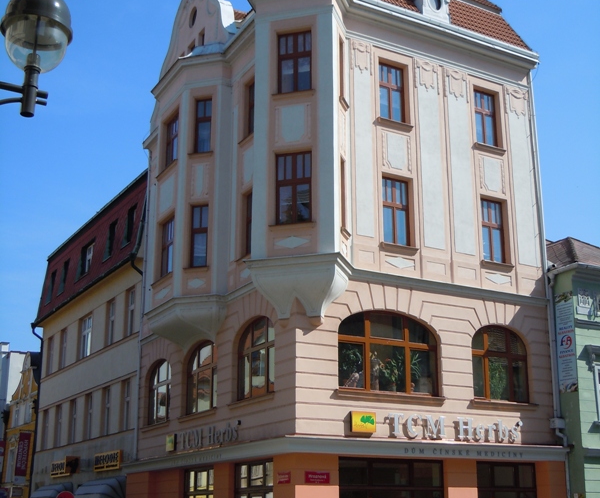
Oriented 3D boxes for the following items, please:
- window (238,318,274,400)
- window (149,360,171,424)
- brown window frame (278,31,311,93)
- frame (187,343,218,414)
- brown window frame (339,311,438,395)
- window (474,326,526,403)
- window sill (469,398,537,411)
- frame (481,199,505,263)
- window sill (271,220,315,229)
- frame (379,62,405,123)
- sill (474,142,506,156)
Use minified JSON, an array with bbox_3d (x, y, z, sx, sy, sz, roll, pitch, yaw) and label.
[{"bbox_3d":[-1.204,3.044,24.928,0.160,2.150,2.170,9,-19,-28],"label":"window"},{"bbox_3d":[-4.743,4.846,30.993,0.150,2.120,2.080,9,-19,-28],"label":"window"},{"bbox_3d":[-0.129,-5.112,24.920,0.980,1.820,0.140,-4,-17,14],"label":"brown window frame"},{"bbox_3d":[-3.035,3.971,28.067,0.150,2.150,2.200,9,-19,-28],"label":"frame"},{"bbox_3d":[2.434,2.869,24.568,3.250,2.250,0.220,9,-19,-29],"label":"brown window frame"},{"bbox_3d":[5.801,3.320,26.184,2.100,2.200,0.150,9,-19,-28],"label":"window"},{"bbox_3d":[5.869,4.480,25.879,2.420,0.200,0.280,9,-19,-29],"label":"window sill"},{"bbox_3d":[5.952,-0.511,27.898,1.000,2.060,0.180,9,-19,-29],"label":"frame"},{"bbox_3d":[-0.188,-0.597,23.473,1.250,0.130,0.250,-4,-17,14],"label":"window sill"},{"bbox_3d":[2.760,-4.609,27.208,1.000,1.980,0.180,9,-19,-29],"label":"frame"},{"bbox_3d":[5.941,-3.166,28.235,1.270,0.170,0.280,9,-19,-29],"label":"sill"}]

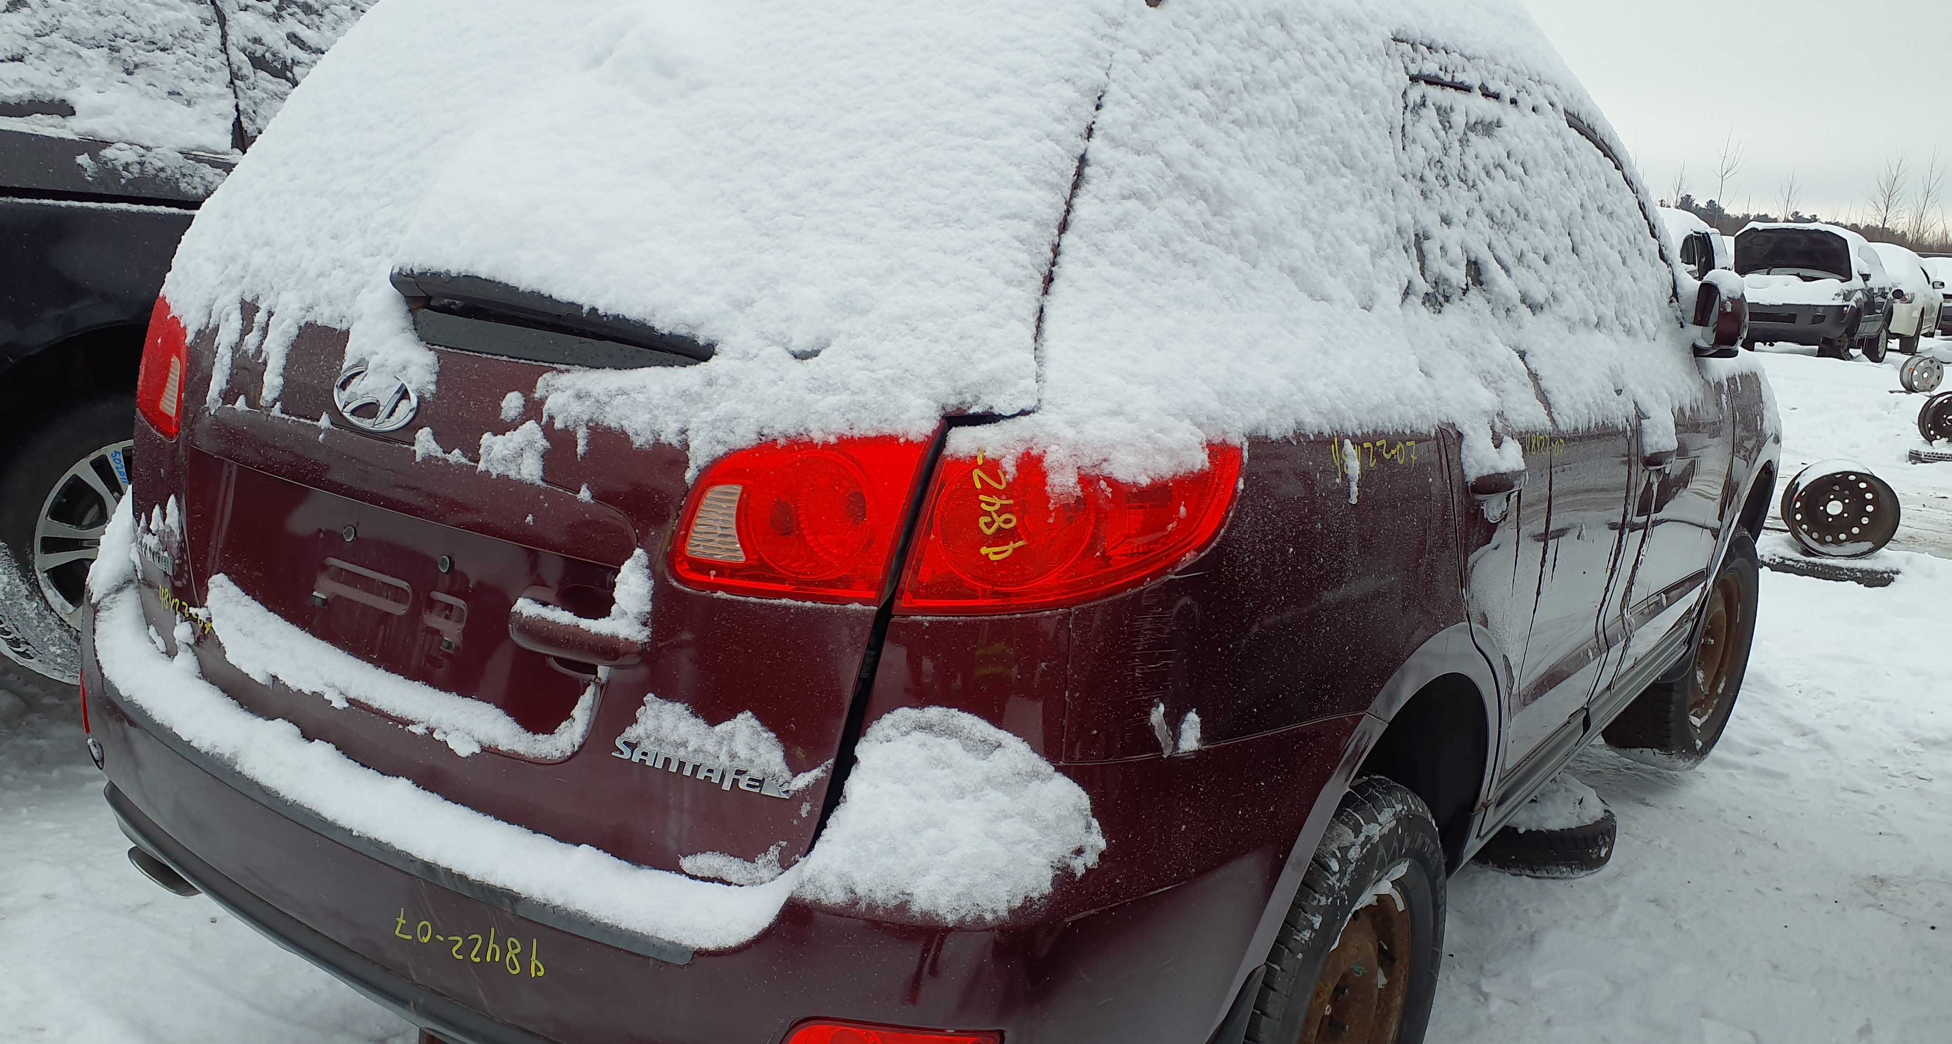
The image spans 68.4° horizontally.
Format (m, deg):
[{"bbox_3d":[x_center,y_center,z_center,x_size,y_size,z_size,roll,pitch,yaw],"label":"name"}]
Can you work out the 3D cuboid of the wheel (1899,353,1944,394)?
[{"bbox_3d":[11.592,-1.803,17.600,0.430,0.430,0.190,1,11,-8],"label":"wheel"}]

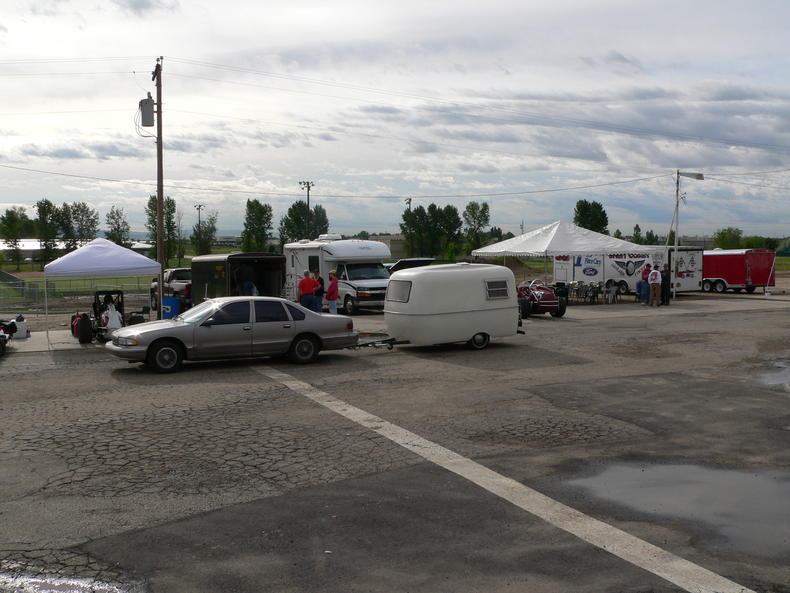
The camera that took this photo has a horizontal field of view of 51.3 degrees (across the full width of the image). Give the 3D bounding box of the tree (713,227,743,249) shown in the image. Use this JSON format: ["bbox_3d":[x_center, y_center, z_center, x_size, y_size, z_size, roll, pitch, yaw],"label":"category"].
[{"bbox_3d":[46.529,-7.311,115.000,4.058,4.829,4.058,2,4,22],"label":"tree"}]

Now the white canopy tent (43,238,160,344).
[{"bbox_3d":[-8.250,-0.235,23.100,2.950,2.760,2.950,-2,4,-23],"label":"white canopy tent"}]

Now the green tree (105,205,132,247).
[{"bbox_3d":[-32.300,-7.170,96.000,3.154,7.041,3.154,-1,4,-19],"label":"green tree"}]

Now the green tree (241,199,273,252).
[{"bbox_3d":[-16.853,-7.890,100.000,3.772,7.953,3.772,-1,4,-10],"label":"green tree"}]

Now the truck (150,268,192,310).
[{"bbox_3d":[-7.479,-0.254,30.639,1.950,1.780,5.500,-2,4,-30],"label":"truck"}]

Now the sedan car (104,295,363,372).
[{"bbox_3d":[-3.472,0.727,17.758,5.400,1.420,1.960,-2,5,-31],"label":"sedan car"}]

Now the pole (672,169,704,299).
[{"bbox_3d":[13.897,-2.893,38.825,1.320,6.078,0.340,0,4,-6],"label":"pole"}]

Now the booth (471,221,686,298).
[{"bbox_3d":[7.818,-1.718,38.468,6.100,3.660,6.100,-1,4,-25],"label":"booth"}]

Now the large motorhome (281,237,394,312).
[{"bbox_3d":[-2.080,-0.950,32.300,2.300,2.980,6.700,-2,4,-31],"label":"large motorhome"}]

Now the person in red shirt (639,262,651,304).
[{"bbox_3d":[10.868,-0.533,35.706,0.420,1.740,0.500,3,5,30],"label":"person in red shirt"}]

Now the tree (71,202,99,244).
[{"bbox_3d":[-69.560,-14.731,184.481,6.200,12.300,6.200,0,3,0],"label":"tree"}]

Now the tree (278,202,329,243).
[{"bbox_3d":[-11.985,-8.577,107.673,6.571,7.958,5.800,1,4,0],"label":"tree"}]

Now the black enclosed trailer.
[{"bbox_3d":[-5.298,-0.306,27.455,1.900,2.200,4.200,-2,5,-29],"label":"black enclosed trailer"}]

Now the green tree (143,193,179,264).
[{"bbox_3d":[-36.308,-10.417,127.624,5.200,10.600,5.200,0,3,0],"label":"green tree"}]

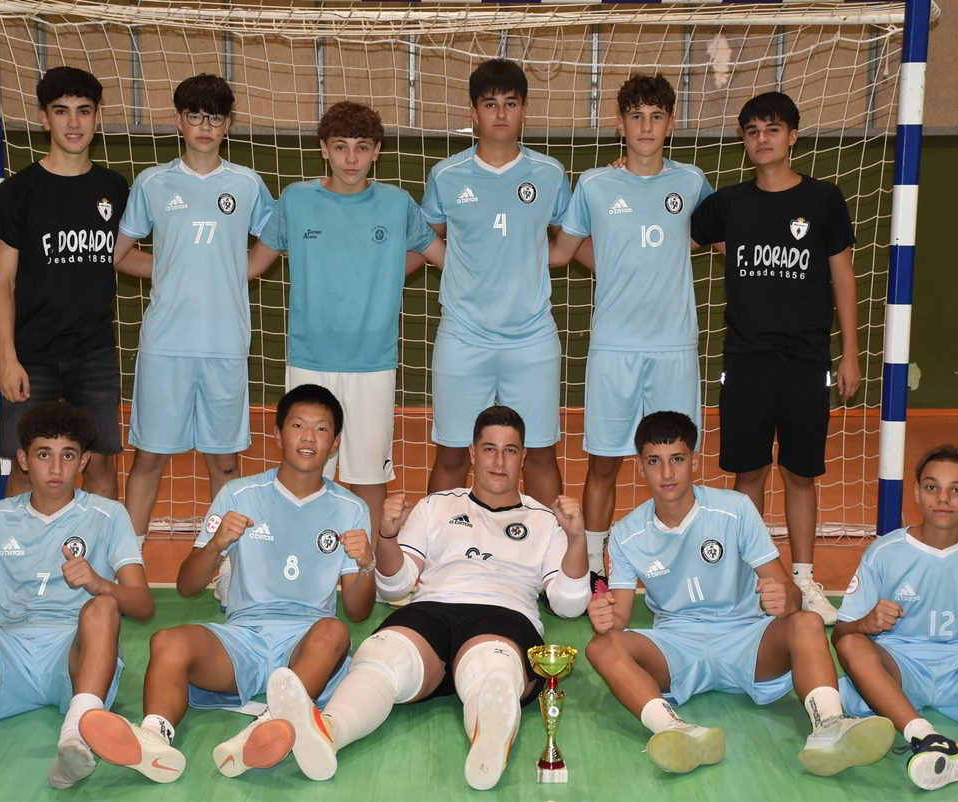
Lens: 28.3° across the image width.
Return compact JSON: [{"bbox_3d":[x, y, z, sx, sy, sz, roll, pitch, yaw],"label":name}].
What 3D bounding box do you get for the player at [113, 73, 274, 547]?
[{"bbox_3d":[-0.938,-0.190,6.328,0.600,1.775,0.400,-2,12,-12],"label":"player"}]

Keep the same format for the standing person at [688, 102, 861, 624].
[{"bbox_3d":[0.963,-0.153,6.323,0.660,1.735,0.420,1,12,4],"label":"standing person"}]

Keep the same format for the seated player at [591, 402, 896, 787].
[{"bbox_3d":[0.713,0.498,5.441,0.790,0.820,1.030,0,12,-3],"label":"seated player"}]

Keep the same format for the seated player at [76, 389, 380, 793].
[{"bbox_3d":[-0.672,0.468,5.412,0.720,0.870,1.050,1,12,4],"label":"seated player"}]

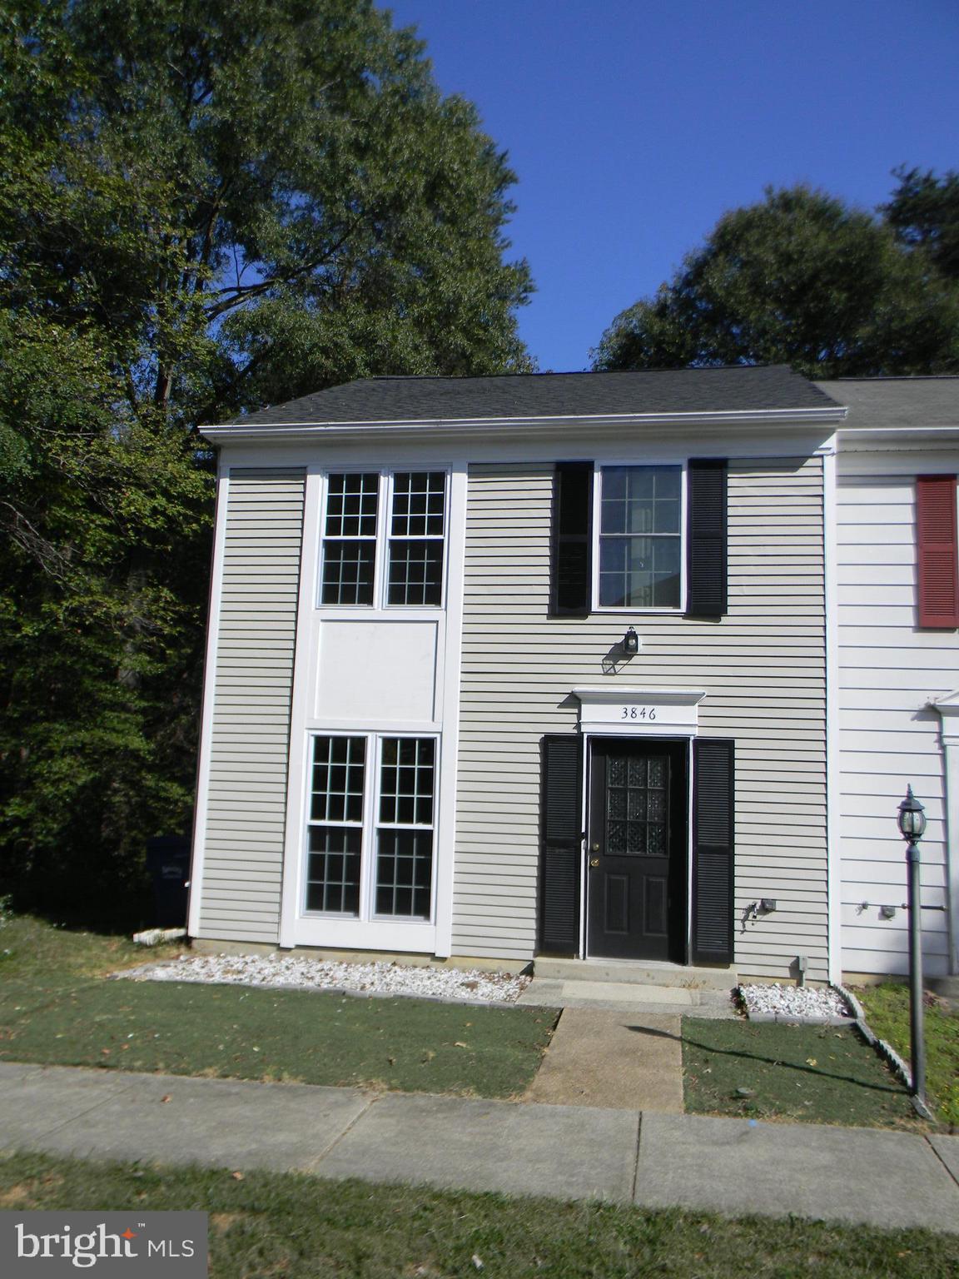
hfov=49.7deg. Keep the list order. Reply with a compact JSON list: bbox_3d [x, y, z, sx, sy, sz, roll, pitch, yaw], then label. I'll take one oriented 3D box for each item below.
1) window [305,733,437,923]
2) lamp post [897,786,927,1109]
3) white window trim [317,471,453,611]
[{"bbox_3d":[-1.136,1.919,10.661,1.407,1.927,0.100,1,-7,10],"label":"window"},{"bbox_3d":[2.725,1.886,6.496,0.180,1.915,0.180,1,-7,10],"label":"lamp post"},{"bbox_3d":[-1.035,-1.073,11.038,1.427,1.551,0.100,1,-7,10],"label":"white window trim"}]

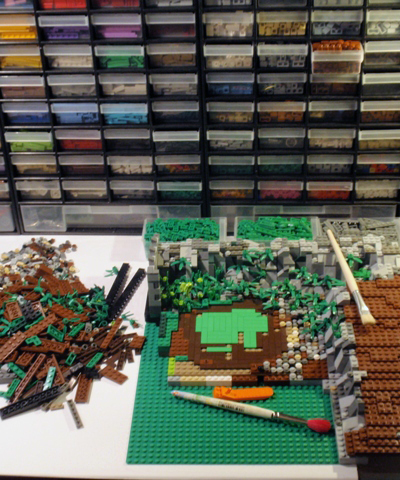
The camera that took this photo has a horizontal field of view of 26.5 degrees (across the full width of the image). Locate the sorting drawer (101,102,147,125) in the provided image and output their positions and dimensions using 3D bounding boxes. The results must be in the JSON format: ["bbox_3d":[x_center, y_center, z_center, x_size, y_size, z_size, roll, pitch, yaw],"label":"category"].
[{"bbox_3d":[-0.107,-0.225,1.322,0.069,0.037,0.134,0,33,5],"label":"sorting drawer"}]

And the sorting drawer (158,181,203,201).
[{"bbox_3d":[-0.027,-0.110,1.378,0.070,0.039,0.138,0,32,4],"label":"sorting drawer"}]

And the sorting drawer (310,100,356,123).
[{"bbox_3d":[0.197,-0.222,1.298,0.070,0.037,0.138,0,32,4],"label":"sorting drawer"}]

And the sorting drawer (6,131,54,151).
[{"bbox_3d":[-0.254,-0.183,1.347,0.070,0.039,0.138,0,32,4],"label":"sorting drawer"}]

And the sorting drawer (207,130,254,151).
[{"bbox_3d":[0.050,-0.185,1.330,0.070,0.037,0.138,0,32,4],"label":"sorting drawer"}]

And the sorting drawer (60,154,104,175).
[{"bbox_3d":[-0.176,-0.150,1.365,0.069,0.037,0.137,0,33,4],"label":"sorting drawer"}]

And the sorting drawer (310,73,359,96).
[{"bbox_3d":[0.198,-0.259,1.273,0.068,0.038,0.135,0,33,4],"label":"sorting drawer"}]

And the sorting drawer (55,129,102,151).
[{"bbox_3d":[-0.177,-0.186,1.341,0.069,0.037,0.137,0,33,4],"label":"sorting drawer"}]

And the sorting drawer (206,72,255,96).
[{"bbox_3d":[0.048,-0.258,1.274,0.069,0.037,0.137,0,33,4],"label":"sorting drawer"}]

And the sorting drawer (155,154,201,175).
[{"bbox_3d":[-0.029,-0.150,1.363,0.069,0.037,0.134,0,33,5],"label":"sorting drawer"}]

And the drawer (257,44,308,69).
[{"bbox_3d":[0.120,-0.293,1.245,0.069,0.037,0.137,0,33,4],"label":"drawer"}]

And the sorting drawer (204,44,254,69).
[{"bbox_3d":[0.045,-0.294,1.256,0.069,0.037,0.134,0,33,5],"label":"sorting drawer"}]

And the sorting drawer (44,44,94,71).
[{"bbox_3d":[-0.181,-0.295,1.268,0.069,0.037,0.137,0,33,4],"label":"sorting drawer"}]

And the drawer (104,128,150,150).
[{"bbox_3d":[-0.105,-0.188,1.345,0.069,0.037,0.134,0,33,5],"label":"drawer"}]

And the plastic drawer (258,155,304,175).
[{"bbox_3d":[0.127,-0.147,1.344,0.070,0.039,0.138,0,32,4],"label":"plastic drawer"}]

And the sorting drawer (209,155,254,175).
[{"bbox_3d":[0.053,-0.148,1.356,0.068,0.038,0.135,0,33,4],"label":"sorting drawer"}]

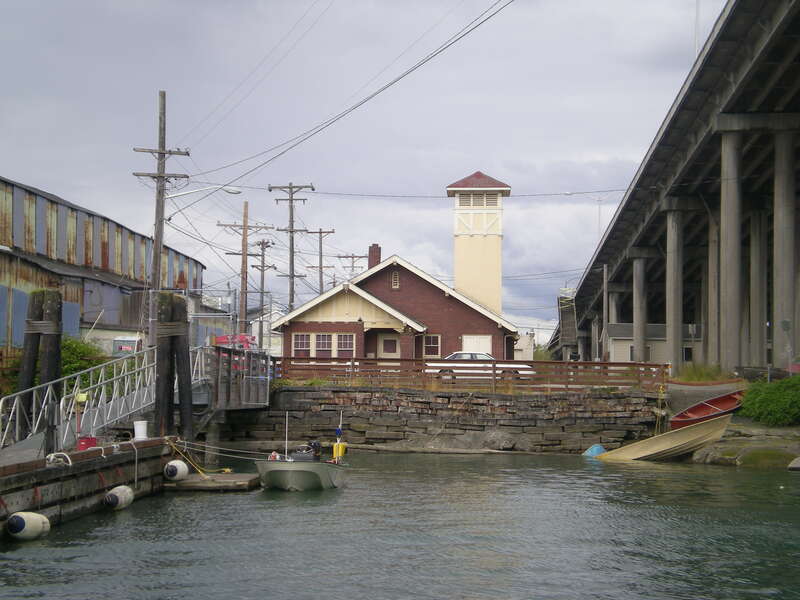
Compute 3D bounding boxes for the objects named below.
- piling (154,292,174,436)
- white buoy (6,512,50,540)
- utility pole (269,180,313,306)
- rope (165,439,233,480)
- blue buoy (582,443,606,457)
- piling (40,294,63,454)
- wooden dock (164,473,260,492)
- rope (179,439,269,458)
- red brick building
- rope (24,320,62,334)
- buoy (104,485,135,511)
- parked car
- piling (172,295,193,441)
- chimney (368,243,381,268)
[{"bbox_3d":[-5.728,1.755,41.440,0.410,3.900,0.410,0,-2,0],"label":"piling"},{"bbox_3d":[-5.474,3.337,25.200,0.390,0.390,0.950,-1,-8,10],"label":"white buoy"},{"bbox_3d":[-7.296,-1.412,115.000,3.000,12.900,0.350,0,-2,0],"label":"utility pole"},{"bbox_3d":[-4.865,3.846,41.500,1.550,0.970,1.700,0,-2,0],"label":"rope"},{"bbox_3d":[6.345,4.900,55.501,0.800,0.520,0.750,0,-2,0],"label":"blue buoy"},{"bbox_3d":[-7.030,1.584,34.500,0.420,3.550,0.420,1,-3,0],"label":"piling"},{"bbox_3d":[-4.607,4.514,42.131,2.050,0.250,2.300,0,-2,0],"label":"wooden dock"},{"bbox_3d":[-4.207,3.560,41.000,2.300,0.480,0.450,0,-2,0],"label":"rope"},{"bbox_3d":[-0.209,0.814,79.500,10.900,5.800,11.500,1,-3,0],"label":"red brick building"},{"bbox_3d":[-7.192,0.555,34.500,0.740,0.270,0.450,1,-3,0],"label":"rope"},{"bbox_3d":[-5.037,3.534,30.600,0.390,0.390,0.920,0,0,7],"label":"buoy"},{"bbox_3d":[3.231,2.796,69.500,4.550,1.330,1.720,1,-3,0],"label":"parked car"},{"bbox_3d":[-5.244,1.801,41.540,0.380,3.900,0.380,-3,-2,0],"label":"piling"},{"bbox_3d":[-1.178,-1.996,79.000,0.570,1.150,0.600,1,-3,0],"label":"chimney"}]

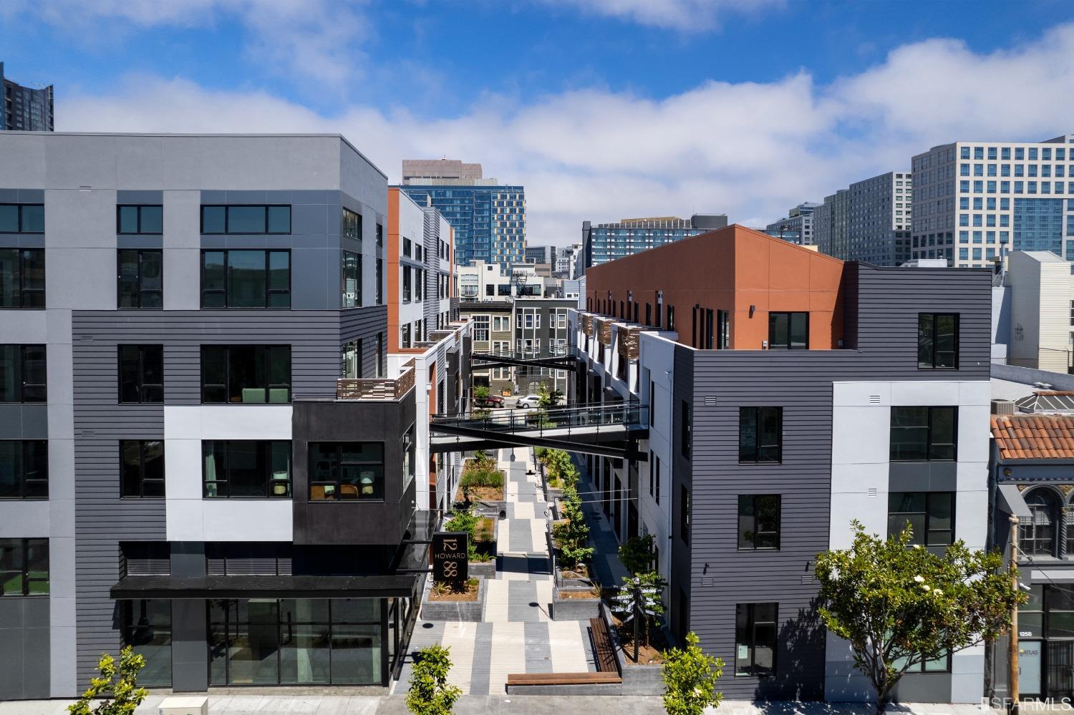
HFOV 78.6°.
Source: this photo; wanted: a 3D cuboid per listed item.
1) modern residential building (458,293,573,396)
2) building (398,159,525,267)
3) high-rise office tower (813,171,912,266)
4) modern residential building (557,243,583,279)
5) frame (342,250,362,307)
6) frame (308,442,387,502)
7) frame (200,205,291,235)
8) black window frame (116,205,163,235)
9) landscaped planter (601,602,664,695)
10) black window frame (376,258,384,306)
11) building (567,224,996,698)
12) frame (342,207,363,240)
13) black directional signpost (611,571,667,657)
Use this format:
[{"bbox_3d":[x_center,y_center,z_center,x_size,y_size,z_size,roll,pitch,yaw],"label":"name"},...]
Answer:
[{"bbox_3d":[-2.609,-1.577,85.000,14.300,12.100,11.000,0,4,-2],"label":"modern residential building"},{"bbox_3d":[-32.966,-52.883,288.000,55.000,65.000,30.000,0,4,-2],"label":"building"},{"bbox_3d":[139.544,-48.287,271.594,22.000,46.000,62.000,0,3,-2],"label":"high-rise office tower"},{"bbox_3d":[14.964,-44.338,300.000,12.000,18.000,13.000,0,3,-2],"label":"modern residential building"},{"bbox_3d":[-6.392,-2.699,22.800,0.140,1.900,2.750,0,4,-2],"label":"frame"},{"bbox_3d":[-5.872,3.537,20.248,2.379,1.875,0.160,0,3,-2],"label":"frame"},{"bbox_3d":[-9.320,-4.420,21.000,2.920,0.980,0.140,0,4,-2],"label":"frame"},{"bbox_3d":[-12.152,-4.228,20.087,1.390,0.919,0.160,0,3,-2],"label":"black window frame"},{"bbox_3d":[3.603,10.063,23.299,1.900,0.950,4.800,0,3,-2],"label":"landscaped planter"},{"bbox_3d":[-6.564,-3.155,27.400,0.140,1.920,1.450,0,4,-2],"label":"black window frame"},{"bbox_3d":[9.145,1.625,43.250,9.500,15.000,45.000,0,3,-2],"label":"building"},{"bbox_3d":[-6.392,-4.595,22.800,0.140,0.970,2.750,0,4,-2],"label":"frame"},{"bbox_3d":[3.281,8.450,21.200,1.750,2.750,1.400,0,3,-2],"label":"black directional signpost"}]

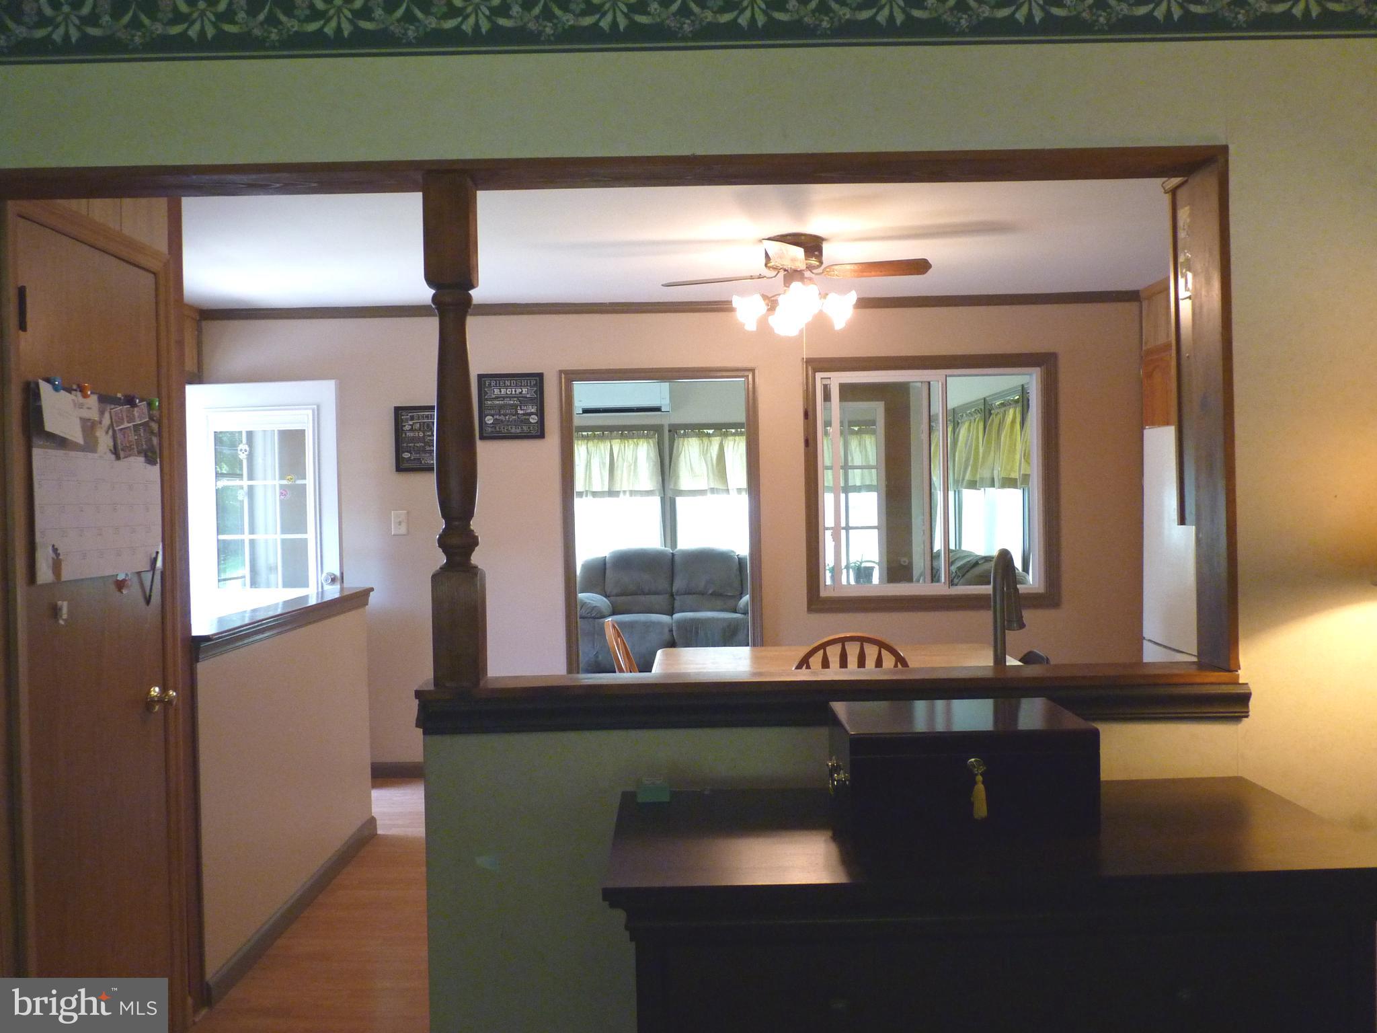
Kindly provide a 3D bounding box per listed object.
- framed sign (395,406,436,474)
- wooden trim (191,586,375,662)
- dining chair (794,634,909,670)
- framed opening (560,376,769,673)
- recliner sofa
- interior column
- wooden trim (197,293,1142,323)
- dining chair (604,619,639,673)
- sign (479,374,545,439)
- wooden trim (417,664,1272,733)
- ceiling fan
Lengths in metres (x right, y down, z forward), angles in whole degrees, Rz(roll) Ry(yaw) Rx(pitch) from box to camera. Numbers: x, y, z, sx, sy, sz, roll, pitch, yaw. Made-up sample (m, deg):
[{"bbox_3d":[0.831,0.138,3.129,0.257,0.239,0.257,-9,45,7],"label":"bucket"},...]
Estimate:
[{"bbox_3d":[-1.343,-0.399,5.524,0.340,0.340,0.022,-1,1,0],"label":"framed sign"},{"bbox_3d":[-1.441,0.361,3.809,0.200,0.075,1.600,-1,1,0],"label":"wooden trim"},{"bbox_3d":[0.576,0.871,3.975,0.450,0.935,0.500,-1,1,0],"label":"dining chair"},{"bbox_3d":[-0.132,0.280,5.596,1.020,2.090,0.140,-1,1,0],"label":"framed opening"},{"bbox_3d":[-0.112,0.771,8.985,1.620,0.990,0.970,-1,1,0],"label":"recliner sofa"},{"bbox_3d":[-0.464,-0.168,2.136,0.090,1.000,0.090,-1,1,0],"label":"interior column"},{"bbox_3d":[-0.098,-1.081,5.504,4.830,0.058,0.035,-1,1,0],"label":"wooden trim"},{"bbox_3d":[-0.074,0.879,4.296,0.500,0.935,0.450,-1,1,9],"label":"dining chair"},{"bbox_3d":[-0.912,-0.566,5.520,0.340,0.340,0.022,-1,1,0],"label":"sign"},{"bbox_3d":[0.278,0.361,2.146,1.600,0.088,0.165,-1,1,0],"label":"wooden trim"},{"bbox_3d":[0.417,-0.906,4.264,1.070,0.390,1.070,-1,1,12],"label":"ceiling fan"}]

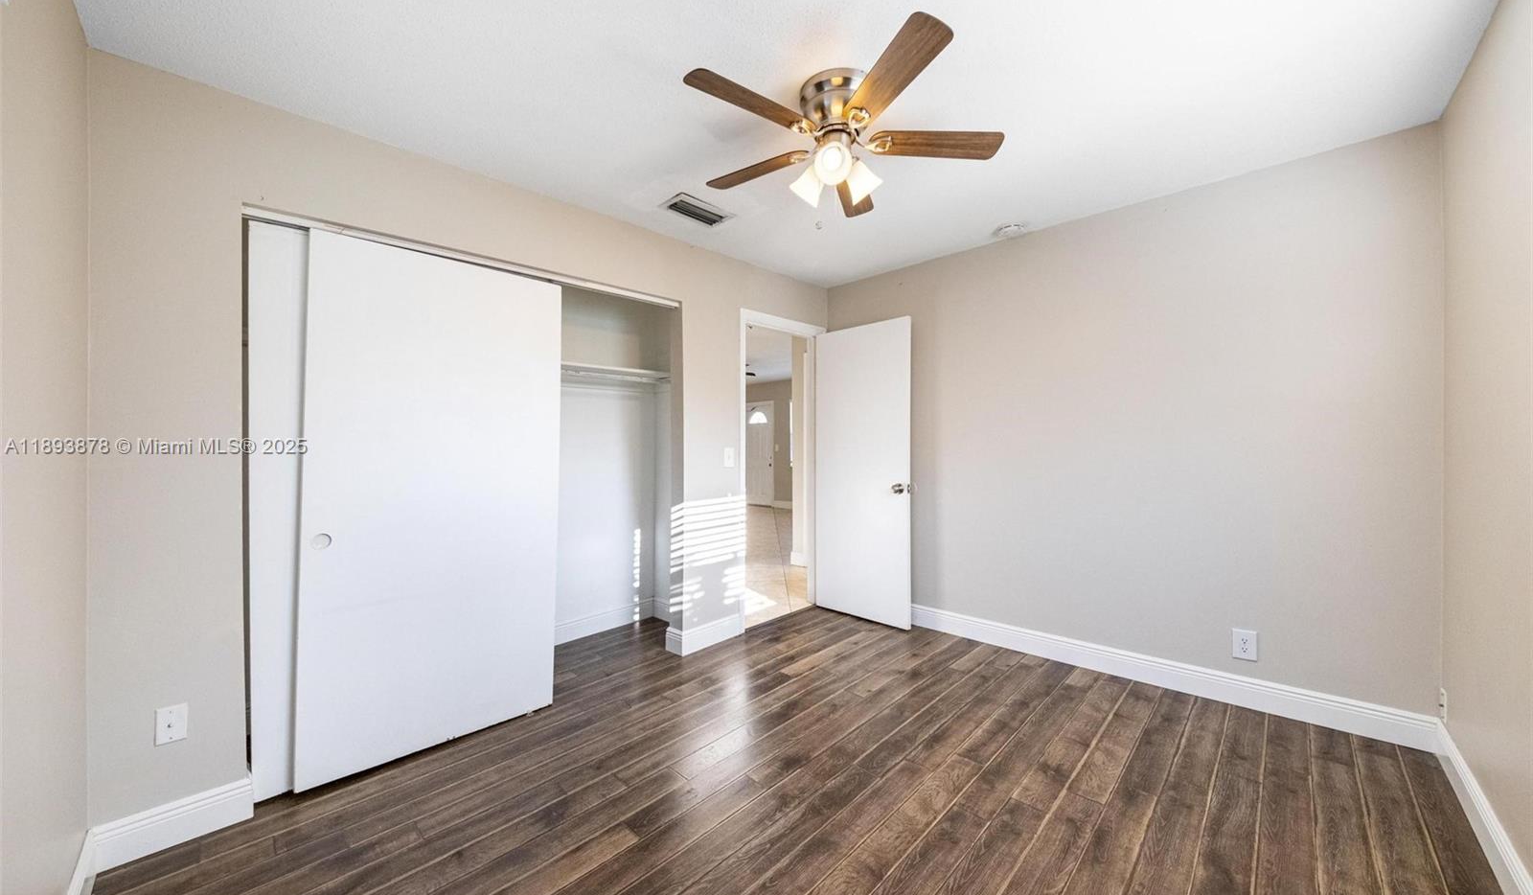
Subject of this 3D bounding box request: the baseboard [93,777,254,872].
[{"bbox_3d":[-1.854,1.184,1.615,0.020,0.127,0.327,-1,0,45],"label":"baseboard"}]

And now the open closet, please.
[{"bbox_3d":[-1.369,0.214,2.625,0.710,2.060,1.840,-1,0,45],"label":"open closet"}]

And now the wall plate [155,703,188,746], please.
[{"bbox_3d":[-1.873,0.874,1.609,0.009,0.112,0.067,-1,0,45],"label":"wall plate"}]

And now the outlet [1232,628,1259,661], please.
[{"bbox_3d":[2.200,0.910,2.348,0.085,0.134,0.010,-1,0,45],"label":"outlet"}]

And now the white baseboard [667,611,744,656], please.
[{"bbox_3d":[-0.376,1.160,3.226,0.183,0.143,0.482,-1,0,45],"label":"white baseboard"}]

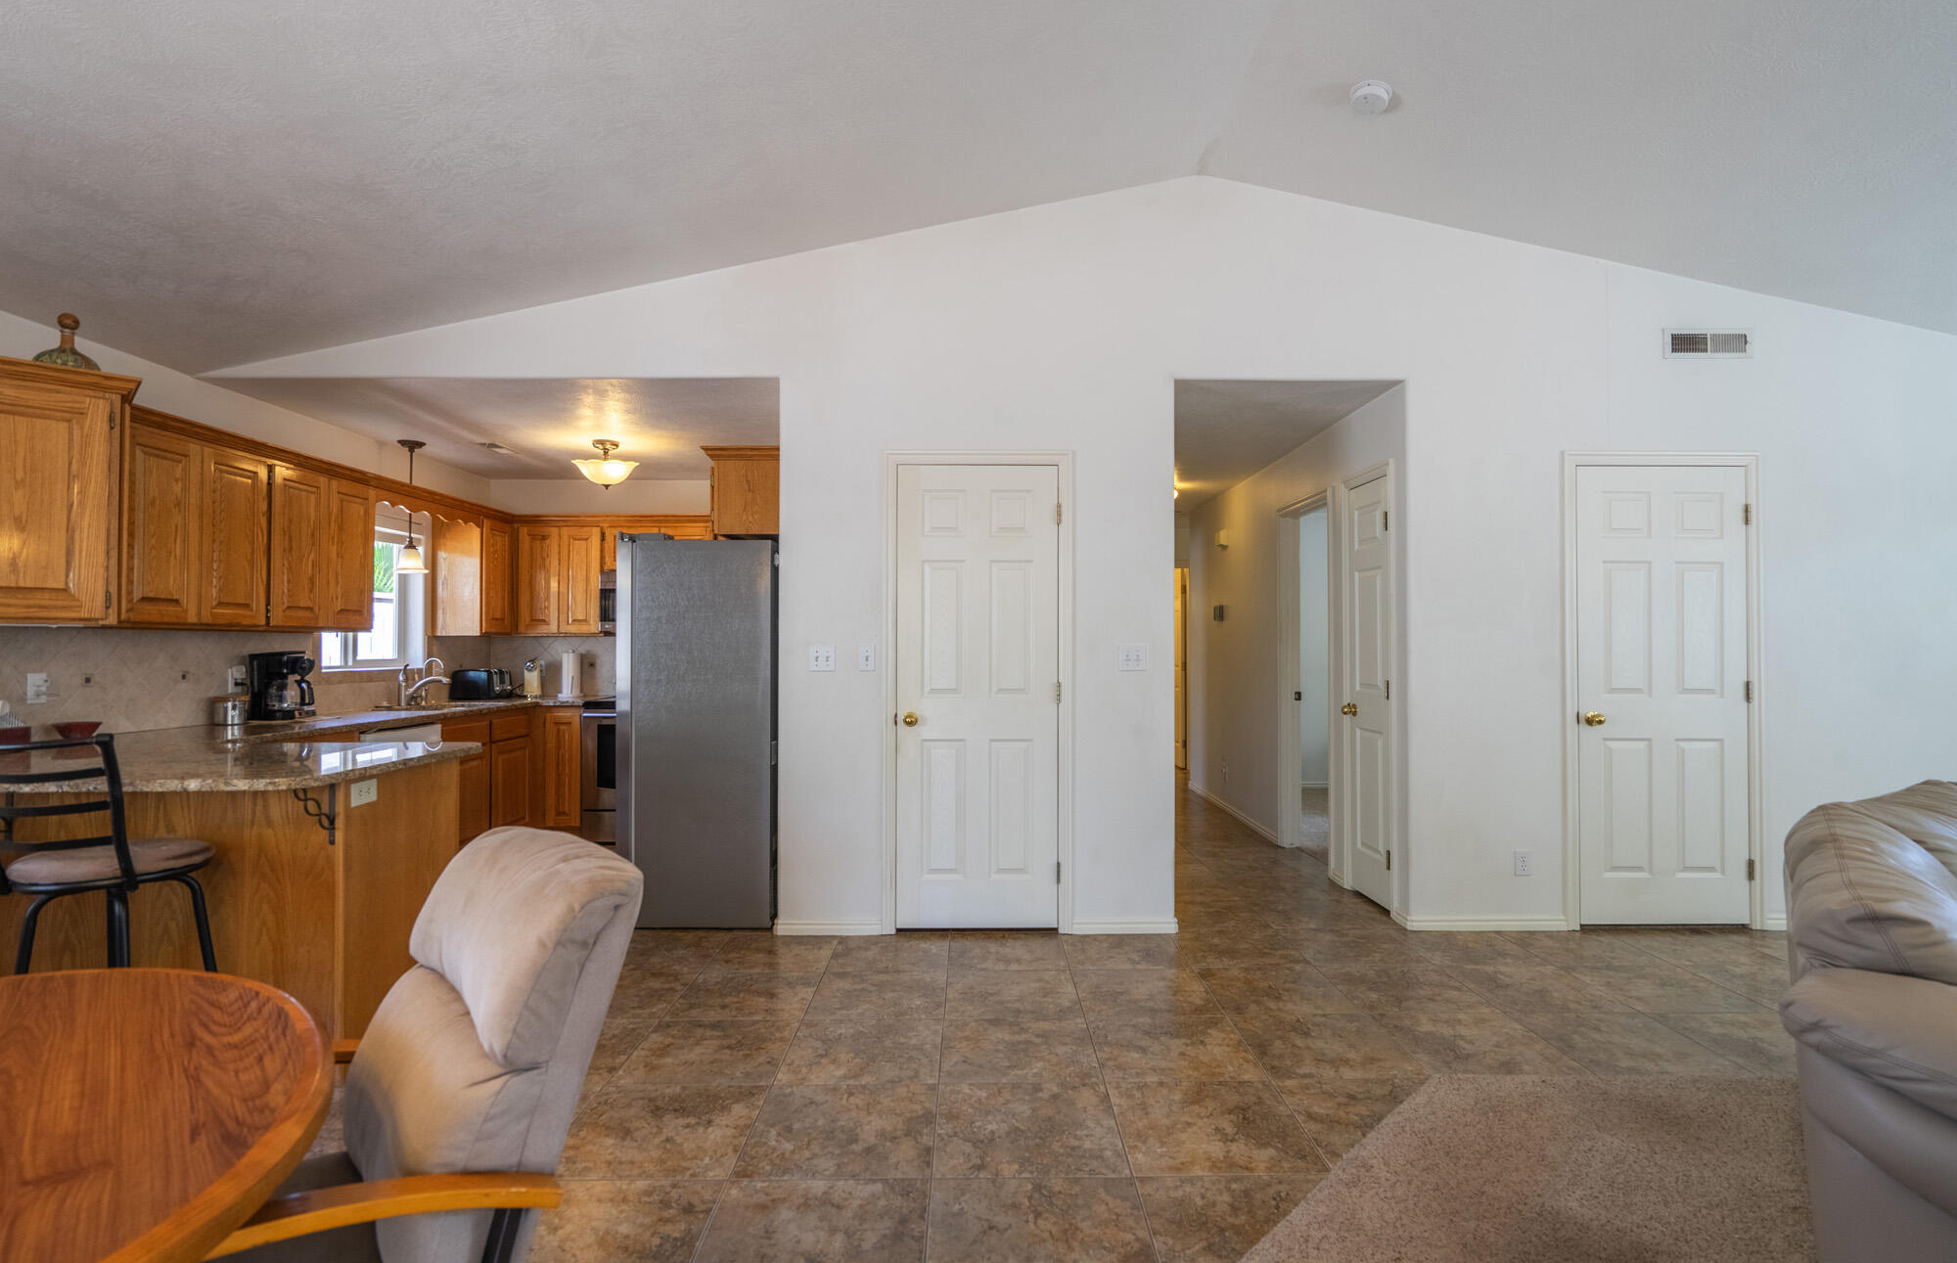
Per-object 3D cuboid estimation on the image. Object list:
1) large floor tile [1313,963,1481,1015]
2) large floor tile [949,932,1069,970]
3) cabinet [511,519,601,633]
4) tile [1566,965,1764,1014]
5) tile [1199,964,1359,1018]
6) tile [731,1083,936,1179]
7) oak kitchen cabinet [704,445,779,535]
[{"bbox_3d":[1.545,1.304,3.338,0.471,0.010,0.464,0,-1,0],"label":"large floor tile"},{"bbox_3d":[0.121,1.333,3.872,0.474,0.012,0.455,0,-1,0],"label":"large floor tile"},{"bbox_3d":[-2.907,-0.353,6.398,0.600,0.763,0.320,0,-1,0],"label":"cabinet"},{"bbox_3d":[2.492,1.304,3.344,0.471,0.010,0.464,0,-1,0],"label":"tile"},{"bbox_3d":[1.071,1.304,3.335,0.471,0.010,0.464,0,-1,0],"label":"tile"},{"bbox_3d":[-0.344,1.291,2.393,0.471,0.010,0.464,0,-1,0],"label":"tile"},{"bbox_3d":[-1.078,-0.615,4.574,0.335,0.385,0.900,0,-1,0],"label":"oak kitchen cabinet"}]

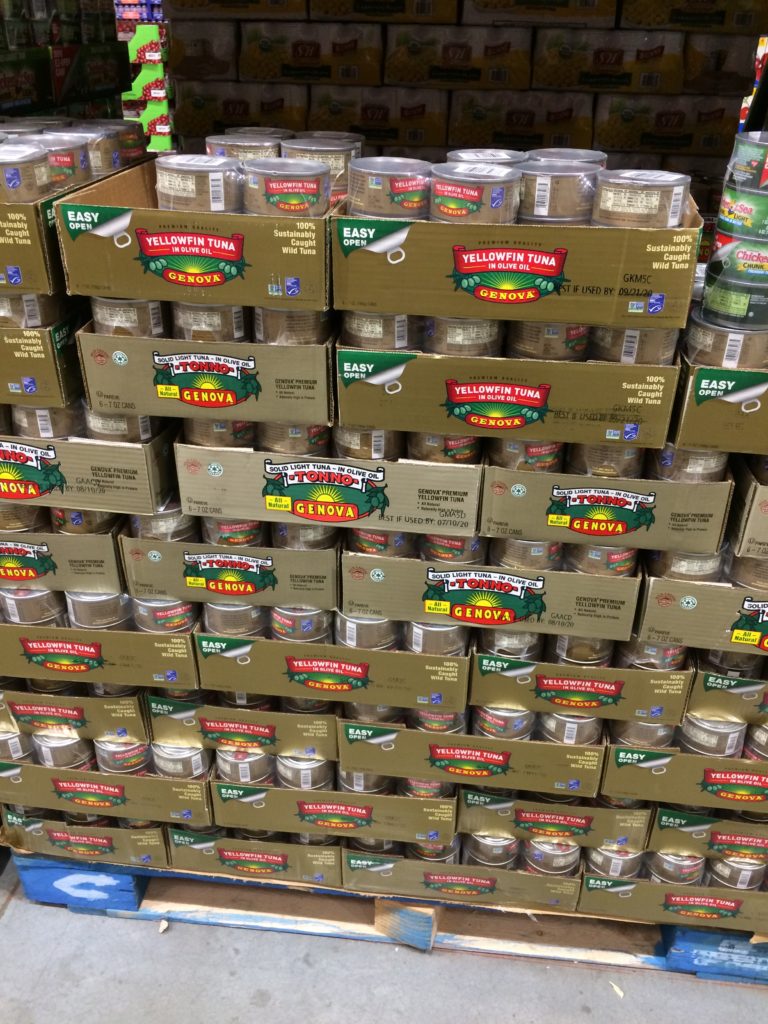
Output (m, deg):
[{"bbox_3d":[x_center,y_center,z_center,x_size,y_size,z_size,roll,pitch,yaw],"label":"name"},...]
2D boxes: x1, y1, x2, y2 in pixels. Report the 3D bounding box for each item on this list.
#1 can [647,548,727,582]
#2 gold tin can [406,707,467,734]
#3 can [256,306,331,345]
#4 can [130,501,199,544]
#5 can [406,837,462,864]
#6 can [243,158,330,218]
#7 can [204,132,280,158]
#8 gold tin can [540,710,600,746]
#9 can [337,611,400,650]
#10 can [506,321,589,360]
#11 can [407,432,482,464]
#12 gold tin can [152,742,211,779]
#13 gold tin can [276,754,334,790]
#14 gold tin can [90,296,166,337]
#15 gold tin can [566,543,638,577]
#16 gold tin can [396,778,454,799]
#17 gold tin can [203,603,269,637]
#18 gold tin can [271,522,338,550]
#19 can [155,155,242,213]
[{"bbox_3d":[0.367,0.046,1.045,0.086,0.044,0.086,4,30,5],"label":"can"},{"bbox_3d":[0.073,0.255,1.176,0.087,0.044,0.087,1,30,-1],"label":"gold tin can"},{"bbox_3d":[-0.099,-0.214,0.947,0.086,0.043,0.086,1,29,-1],"label":"can"},{"bbox_3d":[-0.277,-0.003,1.088,0.087,0.044,0.087,1,30,-1],"label":"can"},{"bbox_3d":[0.078,0.487,1.329,0.086,0.043,0.086,4,29,5],"label":"can"},{"bbox_3d":[-0.097,-0.325,0.864,0.087,0.044,0.087,1,30,-1],"label":"can"},{"bbox_3d":[-0.167,-0.422,1.029,0.086,0.044,0.086,1,30,-1],"label":"can"},{"bbox_3d":[0.255,0.274,1.177,0.086,0.044,0.086,4,30,5],"label":"gold tin can"},{"bbox_3d":[-0.022,0.138,1.135,0.086,0.043,0.086,1,29,-1],"label":"can"},{"bbox_3d":[0.175,-0.194,0.917,0.087,0.044,0.087,4,30,5],"label":"can"},{"bbox_3d":[0.070,-0.092,0.990,0.087,0.044,0.087,1,30,-1],"label":"can"},{"bbox_3d":[-0.304,0.353,1.285,0.086,0.044,0.086,1,30,-1],"label":"gold tin can"},{"bbox_3d":[-0.111,0.347,1.221,0.086,0.043,0.086,1,29,-1],"label":"gold tin can"},{"bbox_3d":[-0.283,-0.227,0.951,0.087,0.044,0.087,1,30,-1],"label":"gold tin can"},{"bbox_3d":[0.261,0.035,1.026,0.086,0.043,0.086,4,29,4],"label":"gold tin can"},{"bbox_3d":[0.059,0.356,1.214,0.086,0.043,0.086,1,29,-1],"label":"gold tin can"},{"bbox_3d":[-0.198,0.123,1.150,0.086,0.043,0.086,1,29,-1],"label":"gold tin can"},{"bbox_3d":[-0.100,0.010,1.089,0.086,0.044,0.086,1,30,-1],"label":"gold tin can"},{"bbox_3d":[-0.192,-0.341,0.893,0.086,0.043,0.086,1,29,-1],"label":"can"}]

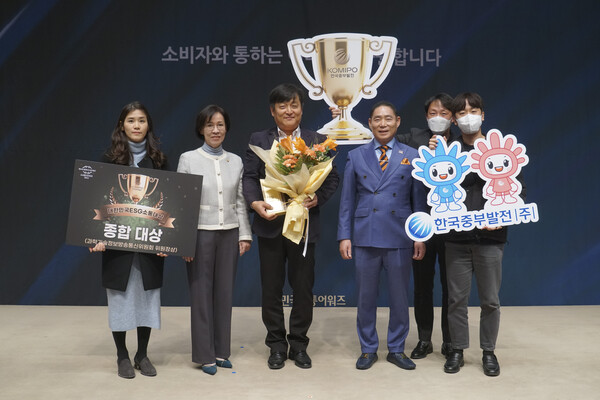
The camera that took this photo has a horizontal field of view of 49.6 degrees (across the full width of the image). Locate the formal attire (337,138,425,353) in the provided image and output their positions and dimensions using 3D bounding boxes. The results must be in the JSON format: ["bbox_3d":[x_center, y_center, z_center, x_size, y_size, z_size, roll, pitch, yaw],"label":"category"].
[{"bbox_3d":[0.507,0.286,4.090,0.543,1.347,0.290,0,0,7],"label":"formal attire"}]

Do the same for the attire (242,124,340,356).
[{"bbox_3d":[-0.059,0.253,4.060,0.596,1.424,0.380,0,0,-2],"label":"attire"}]

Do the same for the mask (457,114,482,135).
[{"bbox_3d":[1.017,-0.453,3.900,0.150,0.120,0.090,0,0,14],"label":"mask"}]

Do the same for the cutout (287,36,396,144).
[{"bbox_3d":[0.270,-0.709,4.130,0.686,0.712,0.030,-2,0,3],"label":"cutout"}]

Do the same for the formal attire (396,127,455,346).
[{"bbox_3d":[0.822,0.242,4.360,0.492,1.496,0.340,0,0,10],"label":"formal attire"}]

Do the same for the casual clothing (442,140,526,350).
[{"bbox_3d":[1.124,0.271,3.960,0.466,1.316,0.360,0,0,12],"label":"casual clothing"}]

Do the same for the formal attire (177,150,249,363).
[{"bbox_3d":[-0.538,0.334,4.020,0.451,1.355,0.280,0,0,-18],"label":"formal attire"}]

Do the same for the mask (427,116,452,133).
[{"bbox_3d":[0.921,-0.498,4.290,0.155,0.110,0.090,0,0,12],"label":"mask"}]

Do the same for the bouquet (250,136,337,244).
[{"bbox_3d":[-0.038,-0.056,3.840,0.508,0.638,0.290,0,0,0],"label":"bouquet"}]

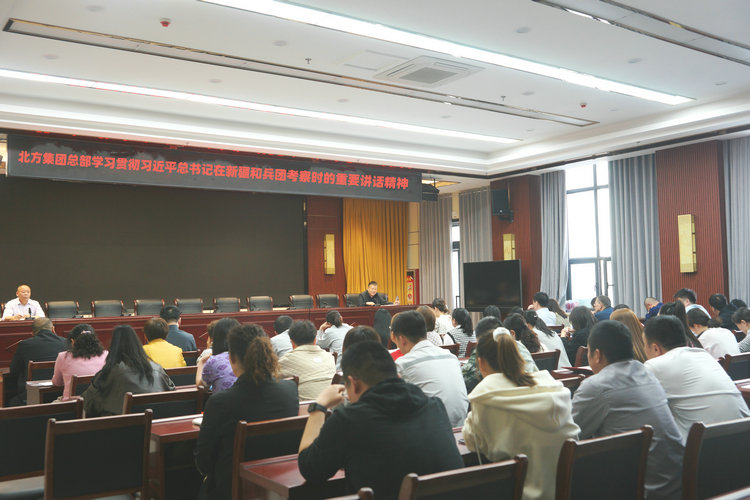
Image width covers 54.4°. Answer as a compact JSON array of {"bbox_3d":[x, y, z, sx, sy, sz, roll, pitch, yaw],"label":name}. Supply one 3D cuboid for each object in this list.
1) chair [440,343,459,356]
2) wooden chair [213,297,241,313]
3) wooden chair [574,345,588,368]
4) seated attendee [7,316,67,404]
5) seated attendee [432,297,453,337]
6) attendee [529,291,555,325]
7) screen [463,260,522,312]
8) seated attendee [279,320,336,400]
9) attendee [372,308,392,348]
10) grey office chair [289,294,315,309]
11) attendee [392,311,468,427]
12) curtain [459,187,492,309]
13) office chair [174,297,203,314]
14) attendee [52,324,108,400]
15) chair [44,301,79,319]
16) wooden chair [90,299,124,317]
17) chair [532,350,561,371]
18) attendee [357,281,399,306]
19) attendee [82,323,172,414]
[{"bbox_3d":[0.512,1.405,7.147,0.460,0.950,0.540,1,-3,-35],"label":"chair"},{"bbox_3d":[-2.098,1.186,10.821,0.530,1.000,0.600,1,-3,-36],"label":"wooden chair"},{"bbox_3d":[1.894,1.363,6.803,0.460,0.950,0.540,1,-3,-35],"label":"wooden chair"},{"bbox_3d":[-2.903,1.229,6.304,0.520,1.295,0.750,1,-3,-34],"label":"seated attendee"},{"bbox_3d":[0.765,1.287,9.112,0.460,1.350,0.750,1,-3,-35],"label":"seated attendee"},{"bbox_3d":[2.292,1.286,9.939,0.500,1.397,0.750,1,-3,-34],"label":"attendee"},{"bbox_3d":[1.858,0.576,11.500,0.080,0.820,1.430,0,-3,-29],"label":"screen"},{"bbox_3d":[-0.525,1.116,5.099,0.520,1.260,0.750,1,-3,-36],"label":"seated attendee"},{"bbox_3d":[0.069,1.328,8.641,0.460,1.270,0.750,1,-3,-35],"label":"attendee"},{"bbox_3d":[-1.140,1.278,12.577,0.560,1.000,0.600,1,-3,-34],"label":"grey office chair"},{"bbox_3d":[0.294,1.064,4.413,0.540,1.360,0.820,1,-3,-35],"label":"attendee"},{"bbox_3d":[1.954,0.481,14.240,0.200,3.385,0.957,1,-3,-34],"label":"curtain"},{"bbox_3d":[-2.843,1.250,11.477,0.560,1.000,0.600,1,-3,-34],"label":"office chair"},{"bbox_3d":[-2.135,1.179,5.280,0.480,1.272,0.720,1,-3,-34],"label":"attendee"},{"bbox_3d":[-4.003,1.162,9.453,0.530,1.000,0.600,1,-3,-36],"label":"chair"},{"bbox_3d":[-3.524,1.168,9.797,0.530,1.000,0.600,1,-3,-36],"label":"wooden chair"},{"bbox_3d":[1.265,1.332,6.276,0.460,0.940,0.540,1,-3,-34],"label":"chair"},{"bbox_3d":[0.082,1.097,12.258,0.600,1.220,0.720,1,-3,-36],"label":"attendee"},{"bbox_3d":[-1.531,1.128,4.515,0.540,1.310,0.800,1,-3,-35],"label":"attendee"}]

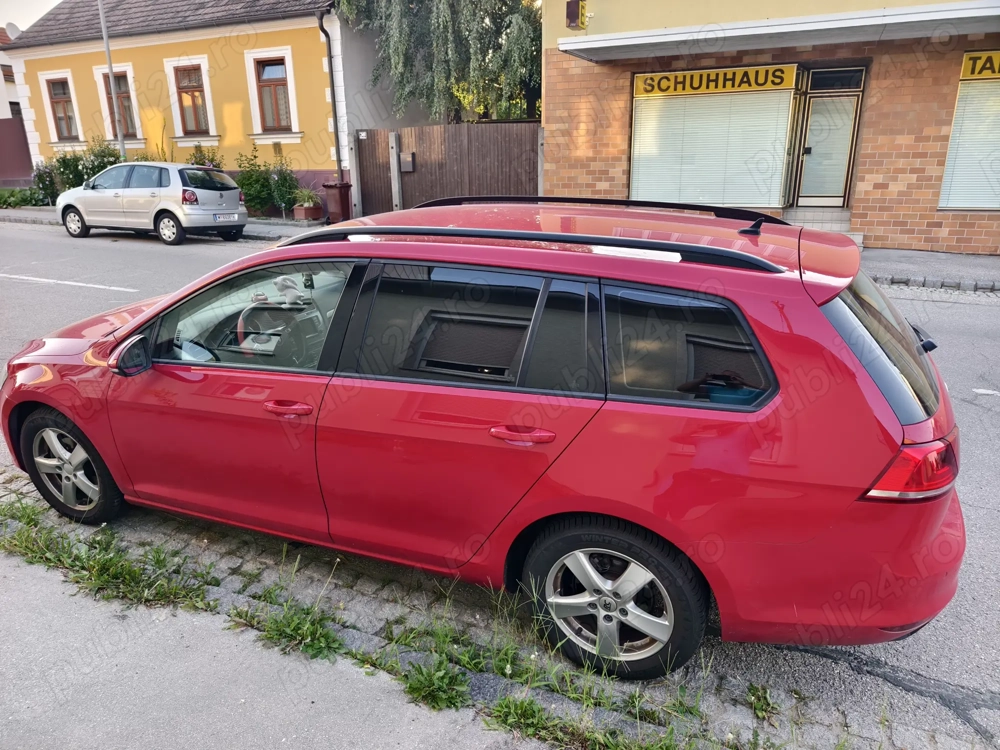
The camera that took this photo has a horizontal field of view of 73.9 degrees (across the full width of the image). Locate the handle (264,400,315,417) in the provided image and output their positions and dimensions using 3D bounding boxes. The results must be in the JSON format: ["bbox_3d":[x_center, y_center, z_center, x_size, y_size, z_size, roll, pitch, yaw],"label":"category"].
[{"bbox_3d":[-0.777,0.124,2.433,0.235,0.043,0.048,3,20,23],"label":"handle"}]

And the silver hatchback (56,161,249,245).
[{"bbox_3d":[-6.872,-3.401,13.025,3.910,1.467,1.660,8,17,21],"label":"silver hatchback"}]

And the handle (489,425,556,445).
[{"bbox_3d":[0.069,0.186,2.073,0.230,0.043,0.048,3,20,23],"label":"handle"}]

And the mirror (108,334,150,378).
[{"bbox_3d":[-1.452,-0.079,2.620,0.125,0.155,0.190,7,22,22],"label":"mirror"}]

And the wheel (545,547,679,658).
[{"bbox_3d":[0.391,0.743,2.285,0.433,0.433,0.180,7,22,22],"label":"wheel"}]

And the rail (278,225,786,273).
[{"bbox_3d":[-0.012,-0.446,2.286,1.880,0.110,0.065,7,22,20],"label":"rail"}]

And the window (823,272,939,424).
[{"bbox_3d":[1.341,-0.226,2.379,0.150,0.500,1.320,-40,0,31],"label":"window"}]

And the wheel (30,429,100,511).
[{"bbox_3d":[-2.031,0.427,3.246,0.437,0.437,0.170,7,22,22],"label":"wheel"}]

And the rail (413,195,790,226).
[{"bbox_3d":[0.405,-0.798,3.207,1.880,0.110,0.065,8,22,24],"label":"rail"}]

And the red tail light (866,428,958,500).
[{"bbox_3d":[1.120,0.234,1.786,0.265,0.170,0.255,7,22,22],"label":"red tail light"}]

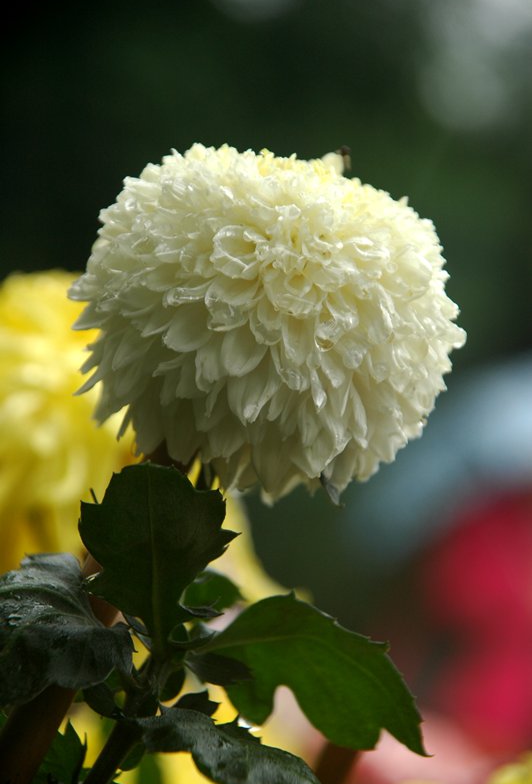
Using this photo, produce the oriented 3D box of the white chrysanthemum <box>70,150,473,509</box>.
[{"bbox_3d":[0.000,-0.023,1.330,0.127,0.113,0.115,0,3,-3],"label":"white chrysanthemum"}]

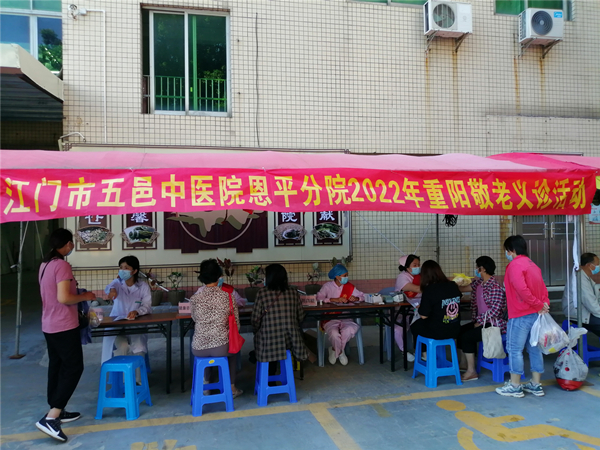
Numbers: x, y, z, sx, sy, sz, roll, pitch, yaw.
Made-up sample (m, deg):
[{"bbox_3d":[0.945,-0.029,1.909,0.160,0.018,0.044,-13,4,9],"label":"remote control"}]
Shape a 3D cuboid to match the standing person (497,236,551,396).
[{"bbox_3d":[2.073,0.832,4.200,0.420,1.500,0.440,-2,-1,38],"label":"standing person"}]

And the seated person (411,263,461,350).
[{"bbox_3d":[1.434,0.982,4.770,0.500,1.230,0.700,-1,-1,-23],"label":"seated person"}]

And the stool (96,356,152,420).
[{"bbox_3d":[-1.559,1.444,4.038,0.340,0.460,0.350,-1,-1,-1],"label":"stool"}]

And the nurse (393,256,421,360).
[{"bbox_3d":[1.361,0.994,5.500,0.500,1.250,0.650,0,-1,-30],"label":"nurse"}]

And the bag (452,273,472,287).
[{"bbox_3d":[1.821,0.611,5.050,0.220,0.160,0.180,-1,-1,11],"label":"bag"}]

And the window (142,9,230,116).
[{"bbox_3d":[-1.909,-2.742,7.582,1.430,1.750,0.120,-1,-1,-10],"label":"window"}]

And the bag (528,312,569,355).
[{"bbox_3d":[2.261,0.972,4.100,0.310,0.380,0.250,0,-1,-37],"label":"bag"}]

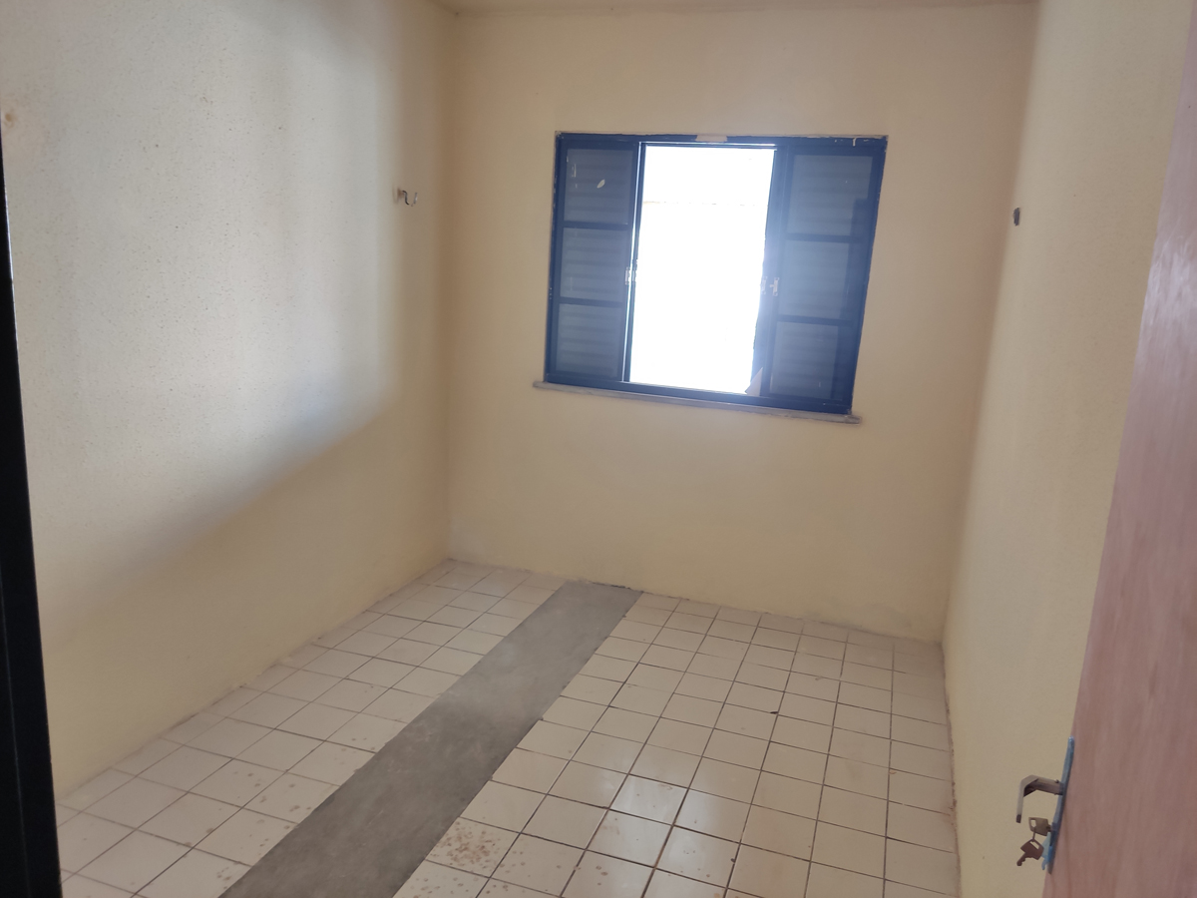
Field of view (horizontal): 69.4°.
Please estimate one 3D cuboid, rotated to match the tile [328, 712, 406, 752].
[{"bbox_3d":[-0.799,0.989,3.004,0.200,0.010,0.200,7,13,18],"label":"tile"}]

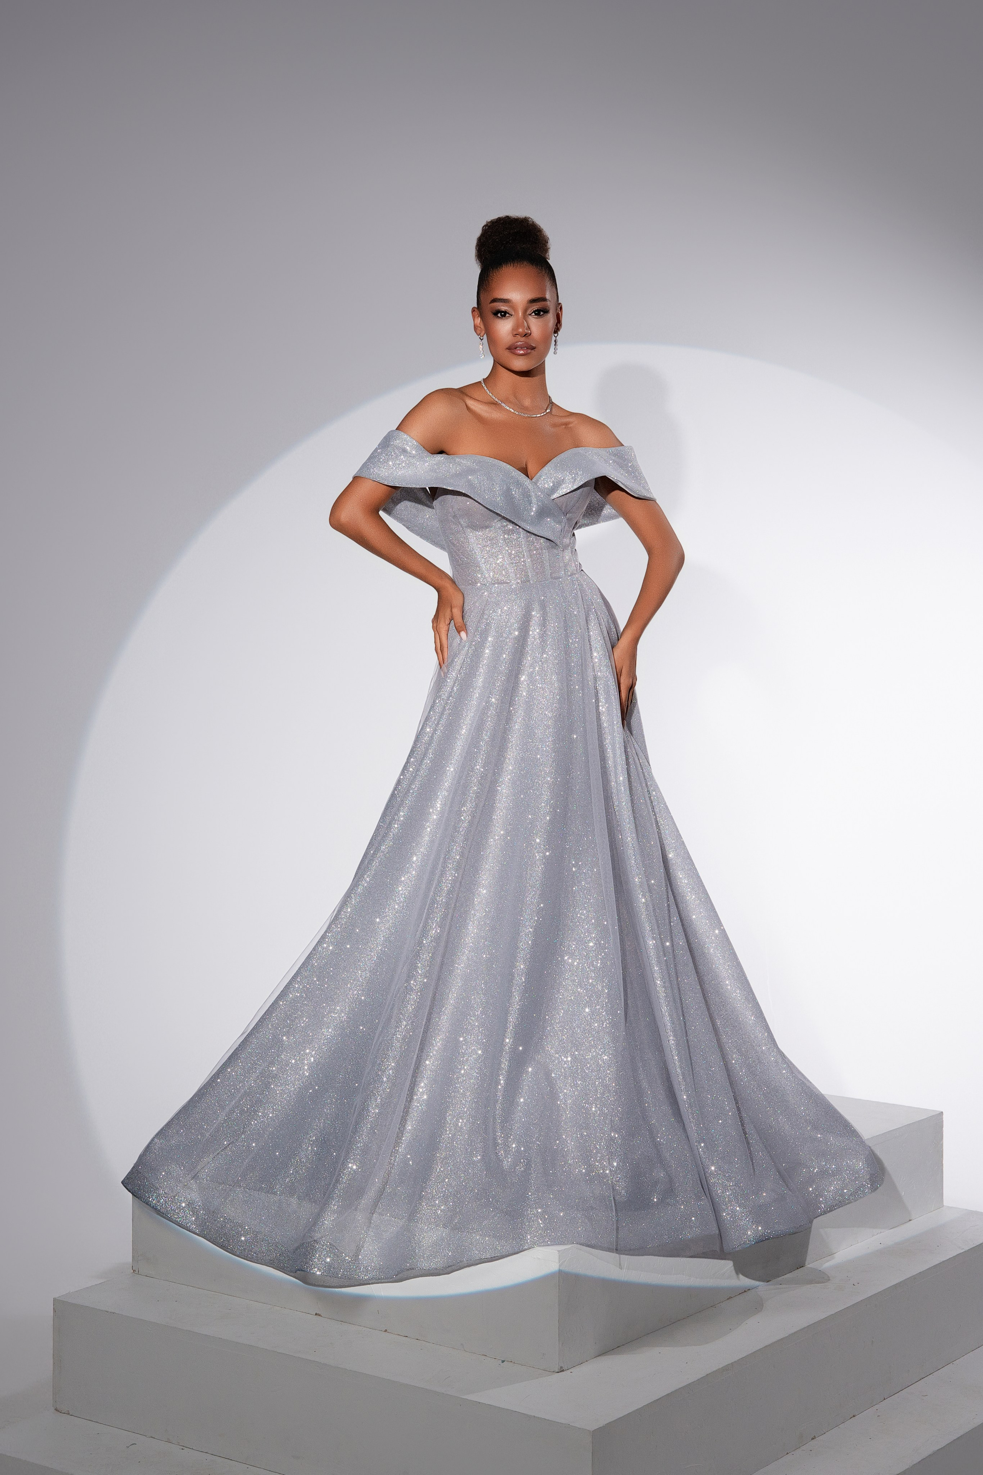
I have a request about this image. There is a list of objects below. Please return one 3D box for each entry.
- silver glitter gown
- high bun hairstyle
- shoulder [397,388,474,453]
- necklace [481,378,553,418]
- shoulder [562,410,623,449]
[{"bbox_3d":[0.020,0.163,4.070,1.420,1.460,1.150,0,1,-14],"label":"silver glitter gown"},{"bbox_3d":[0.047,-0.869,4.000,0.155,0.180,0.190,0,1,-8],"label":"high bun hairstyle"},{"bbox_3d":[-0.103,-0.573,3.920,0.135,0.120,0.125,-1,1,-18],"label":"shoulder"},{"bbox_3d":[0.046,-0.622,3.970,0.130,0.080,0.120,0,1,0],"label":"necklace"},{"bbox_3d":[0.186,-0.567,4.000,0.120,0.085,0.115,-1,1,-18],"label":"shoulder"}]

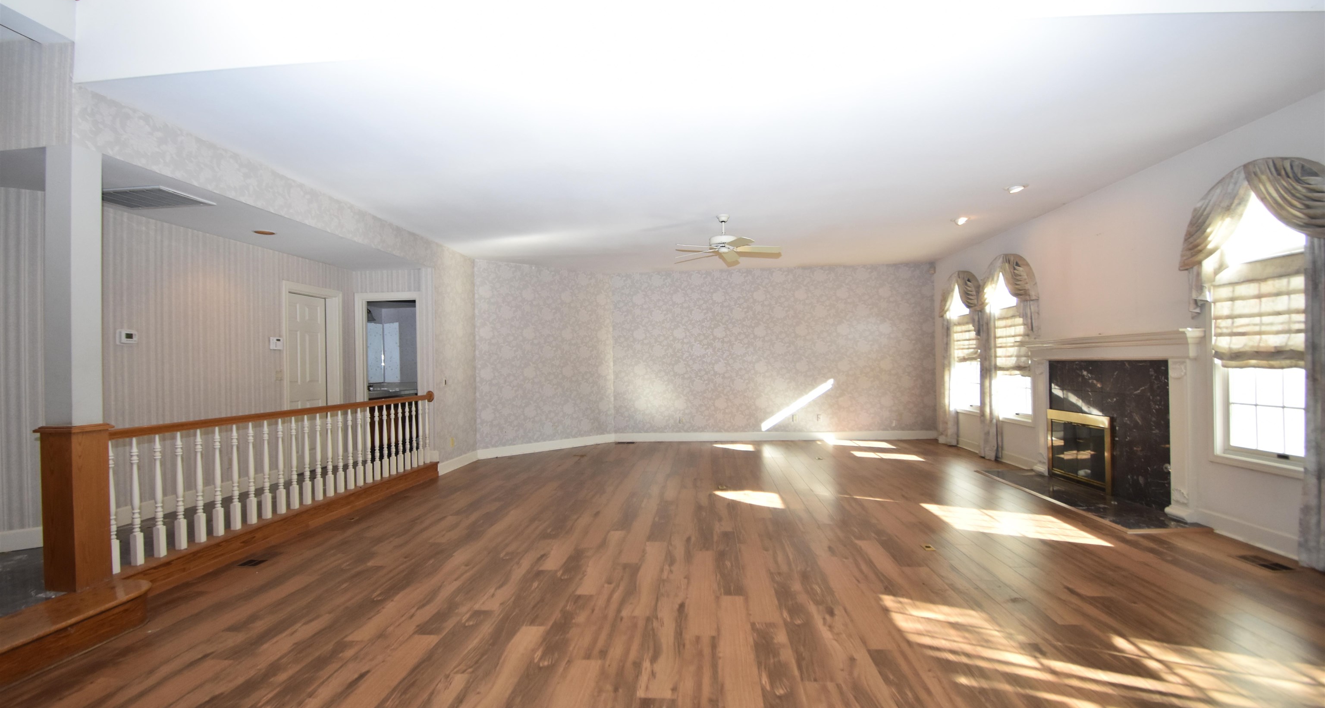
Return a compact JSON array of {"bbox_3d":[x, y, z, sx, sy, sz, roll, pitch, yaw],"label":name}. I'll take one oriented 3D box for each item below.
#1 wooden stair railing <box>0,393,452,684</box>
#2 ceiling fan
[{"bbox_3d":[-3.005,0.994,4.698,0.620,1.060,4.450,-1,-1,5],"label":"wooden stair railing"},{"bbox_3d":[0.668,-1.313,5.992,1.214,0.410,1.214,-1,-1,5],"label":"ceiling fan"}]

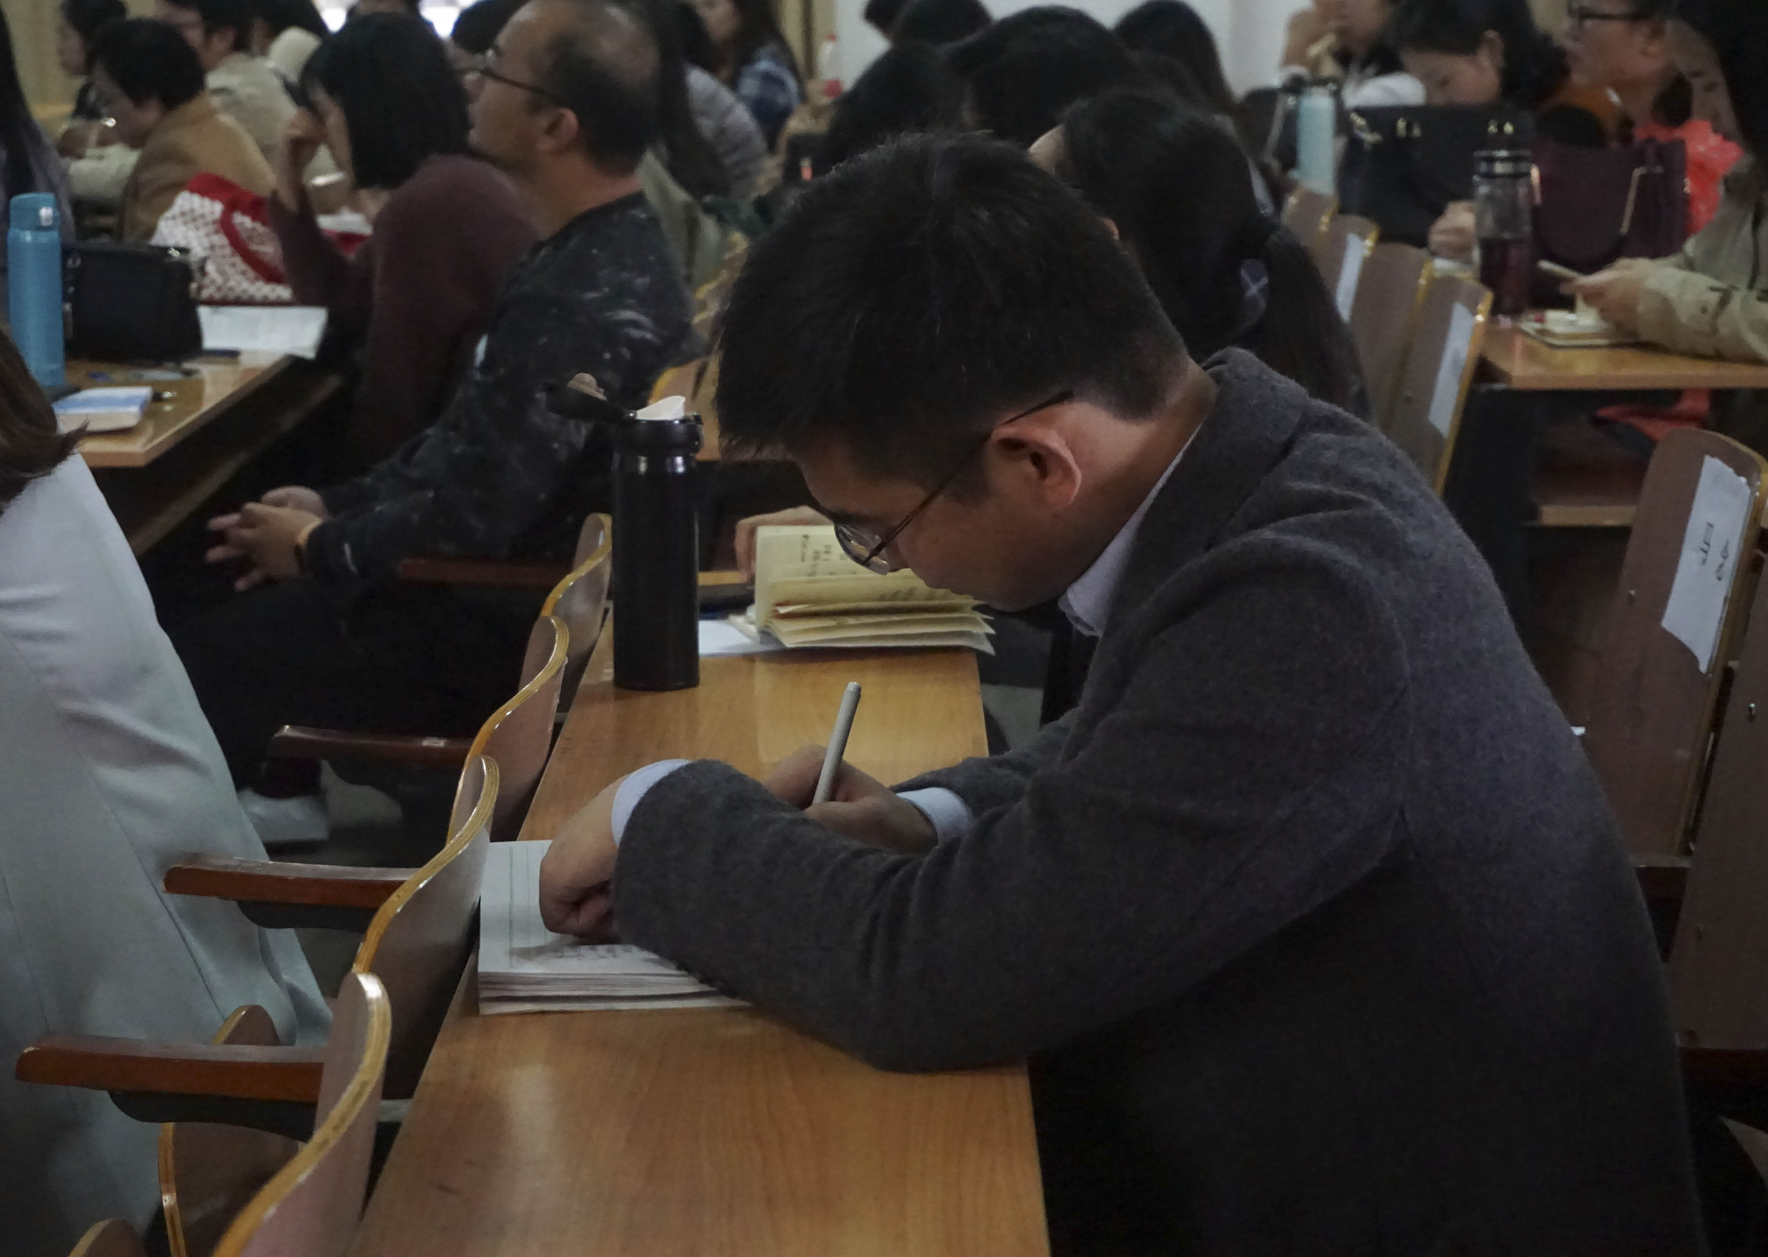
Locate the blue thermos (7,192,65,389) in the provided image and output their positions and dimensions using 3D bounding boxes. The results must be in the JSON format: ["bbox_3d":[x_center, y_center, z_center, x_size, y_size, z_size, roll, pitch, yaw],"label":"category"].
[{"bbox_3d":[-1.162,-0.460,5.381,0.073,0.257,0.073,-6,12,-32],"label":"blue thermos"}]

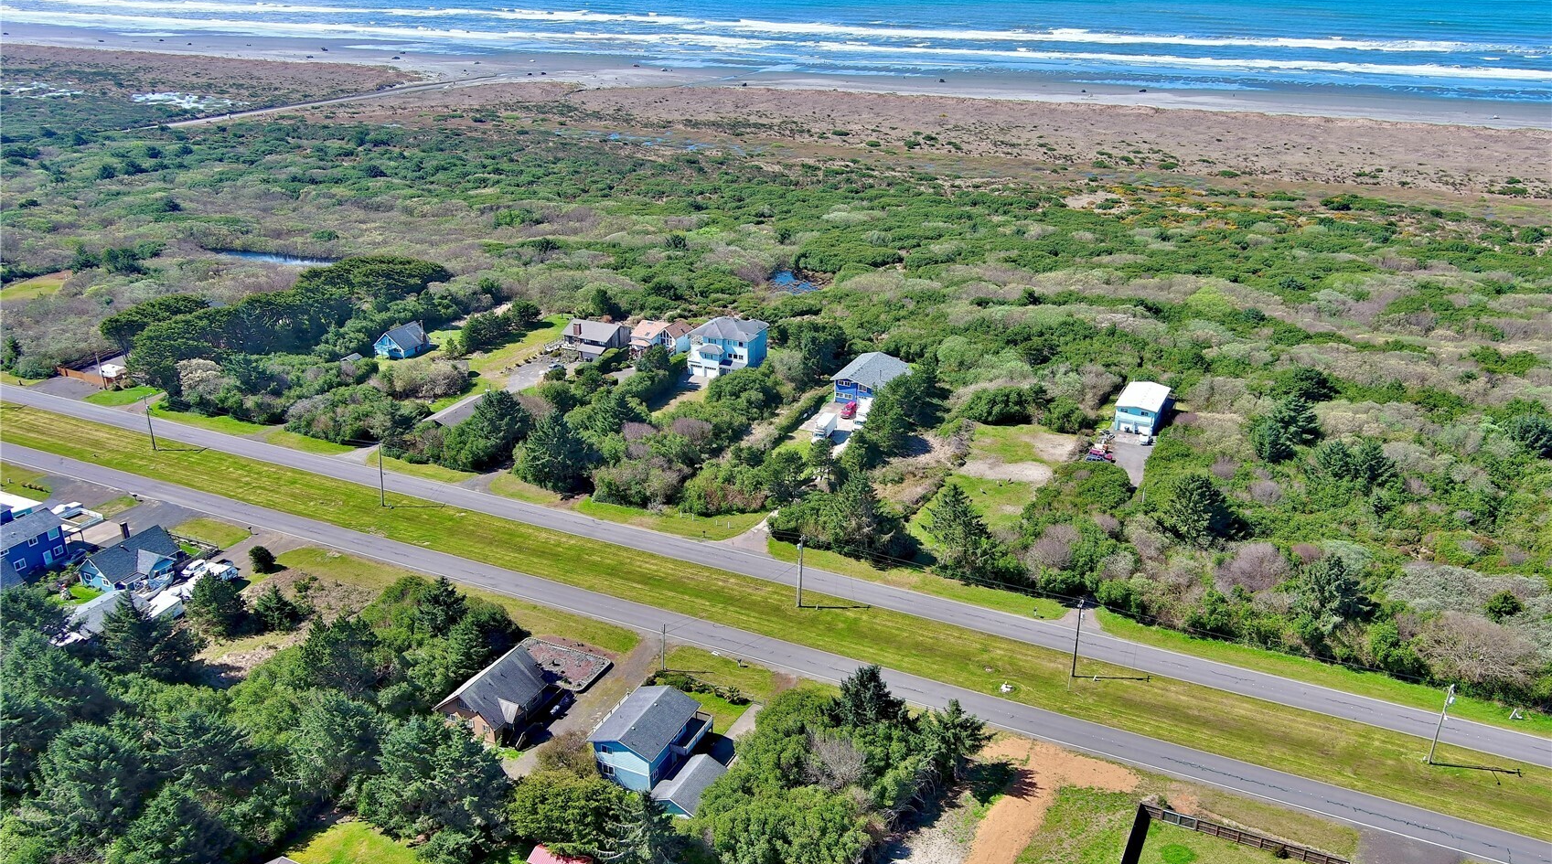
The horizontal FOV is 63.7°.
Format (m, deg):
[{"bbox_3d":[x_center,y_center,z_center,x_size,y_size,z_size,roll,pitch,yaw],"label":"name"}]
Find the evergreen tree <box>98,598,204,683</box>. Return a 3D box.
[{"bbox_3d":[-91.132,28.037,178.680,13.200,11.800,13.200,0,22,0],"label":"evergreen tree"}]

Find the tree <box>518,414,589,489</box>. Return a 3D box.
[{"bbox_3d":[-40.957,3.002,229.331,12.600,14.382,12.600,0,22,0],"label":"tree"}]

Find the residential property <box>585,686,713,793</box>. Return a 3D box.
[{"bbox_3d":[-15.349,37.287,154.061,10.000,6.500,13.100,10,24,23],"label":"residential property"}]

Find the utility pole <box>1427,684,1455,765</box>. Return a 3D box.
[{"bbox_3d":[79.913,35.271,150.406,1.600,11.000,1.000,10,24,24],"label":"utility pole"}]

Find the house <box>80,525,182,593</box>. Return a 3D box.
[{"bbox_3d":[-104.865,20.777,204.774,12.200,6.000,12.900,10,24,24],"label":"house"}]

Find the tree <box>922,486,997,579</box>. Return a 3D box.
[{"bbox_3d":[30.670,15.554,205.188,11.600,15.400,11.600,0,22,0],"label":"tree"}]

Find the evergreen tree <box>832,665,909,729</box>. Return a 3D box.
[{"bbox_3d":[11.754,33.746,154.388,8.800,11.000,8.800,0,22,0],"label":"evergreen tree"}]

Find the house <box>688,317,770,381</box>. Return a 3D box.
[{"bbox_3d":[-10.568,-19.623,288.396,14.300,11.000,14.500,8,23,19],"label":"house"}]

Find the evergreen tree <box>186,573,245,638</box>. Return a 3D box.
[{"bbox_3d":[-80.737,24.455,180.214,8.200,9.300,8.200,0,22,0],"label":"evergreen tree"}]

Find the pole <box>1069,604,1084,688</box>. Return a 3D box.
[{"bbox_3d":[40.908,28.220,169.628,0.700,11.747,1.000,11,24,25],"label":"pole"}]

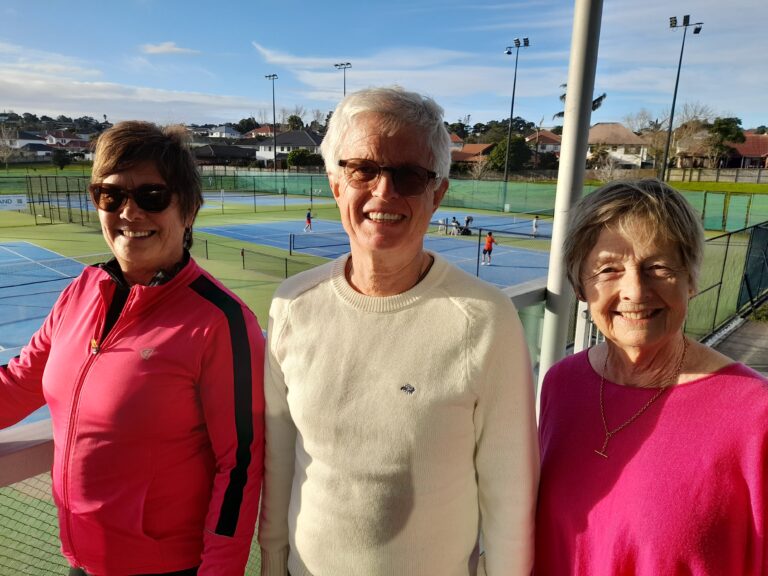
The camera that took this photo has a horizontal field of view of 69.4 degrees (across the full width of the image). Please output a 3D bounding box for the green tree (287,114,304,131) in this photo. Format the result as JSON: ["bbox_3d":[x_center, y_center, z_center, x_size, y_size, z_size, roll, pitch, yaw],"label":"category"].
[{"bbox_3d":[-23.758,-40.969,149.199,4.900,10.500,4.900,0,13,-9],"label":"green tree"}]

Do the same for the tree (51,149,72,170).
[{"bbox_3d":[-62.559,-24.943,107.991,4.100,4.300,4.100,-6,15,-29],"label":"tree"}]

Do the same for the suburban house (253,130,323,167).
[{"bbox_3d":[-18.899,-29.452,119.346,13.400,8.600,10.000,5,14,12],"label":"suburban house"}]

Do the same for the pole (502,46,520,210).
[{"bbox_3d":[11.985,-14.687,52.236,0.320,15.016,0.320,2,13,0],"label":"pole"}]

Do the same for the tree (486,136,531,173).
[{"bbox_3d":[23.551,-24.785,105.914,8.600,8.000,7.500,4,13,12],"label":"tree"}]

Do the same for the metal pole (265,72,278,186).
[{"bbox_3d":[-13.772,-18.942,69.057,1.600,14.187,0.500,-1,13,-11],"label":"metal pole"}]

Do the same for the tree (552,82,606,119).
[{"bbox_3d":[32.556,-26.668,94.827,8.800,16.000,8.800,6,14,17],"label":"tree"}]

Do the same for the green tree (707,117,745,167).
[{"bbox_3d":[47.969,-19.763,79.005,5.600,8.800,5.600,9,15,29],"label":"green tree"}]

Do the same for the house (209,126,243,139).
[{"bbox_3d":[-74.961,-72.875,262.799,11.000,7.000,11.000,9,15,28],"label":"house"}]

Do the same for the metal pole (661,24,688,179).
[{"bbox_3d":[22.734,-12.581,44.027,0.340,15.263,0.340,2,13,0],"label":"metal pole"}]

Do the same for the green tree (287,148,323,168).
[{"bbox_3d":[-14.598,-23.714,104.560,7.000,4.900,5.000,0,13,-8],"label":"green tree"}]

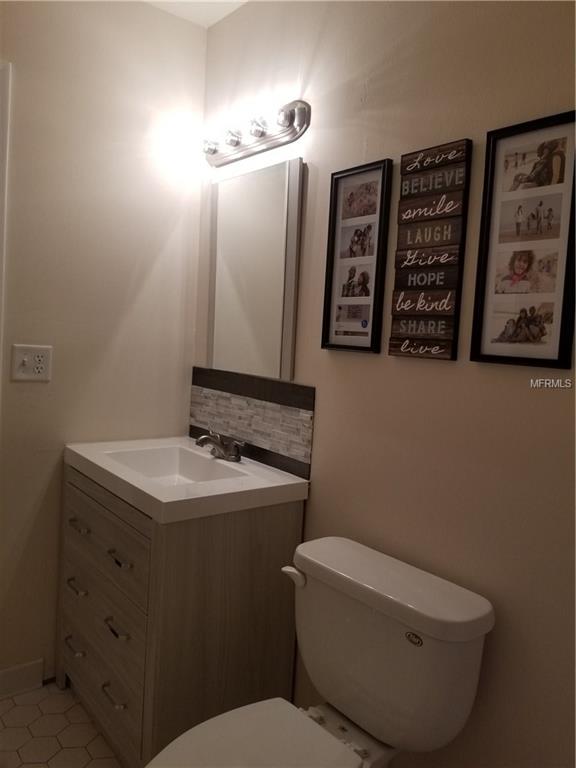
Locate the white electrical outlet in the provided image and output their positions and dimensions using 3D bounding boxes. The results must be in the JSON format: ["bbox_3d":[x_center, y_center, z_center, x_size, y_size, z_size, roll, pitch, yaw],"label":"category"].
[{"bbox_3d":[-0.848,-0.066,1.915,0.119,0.117,0.011,-1,6,-39],"label":"white electrical outlet"}]

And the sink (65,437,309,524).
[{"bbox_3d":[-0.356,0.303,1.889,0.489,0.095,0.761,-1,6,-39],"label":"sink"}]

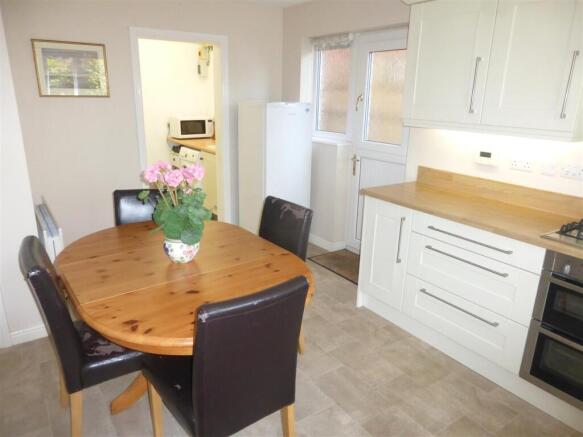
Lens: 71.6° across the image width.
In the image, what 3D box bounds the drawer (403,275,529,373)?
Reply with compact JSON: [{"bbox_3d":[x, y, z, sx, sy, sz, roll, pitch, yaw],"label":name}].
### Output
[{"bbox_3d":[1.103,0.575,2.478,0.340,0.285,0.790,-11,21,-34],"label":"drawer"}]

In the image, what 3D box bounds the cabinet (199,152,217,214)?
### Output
[{"bbox_3d":[-0.734,-0.431,5.062,0.570,0.780,0.600,-11,21,-34],"label":"cabinet"}]

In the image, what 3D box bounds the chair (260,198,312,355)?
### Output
[{"bbox_3d":[-0.226,0.390,2.453,0.565,0.947,0.415,-11,21,-34],"label":"chair"}]

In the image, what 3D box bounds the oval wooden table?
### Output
[{"bbox_3d":[-0.558,0.572,2.140,1.050,0.753,1.530,-10,20,-34],"label":"oval wooden table"}]

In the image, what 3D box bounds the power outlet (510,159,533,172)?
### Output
[{"bbox_3d":[1.474,-0.341,2.586,0.012,0.086,0.146,-10,20,-34],"label":"power outlet"}]

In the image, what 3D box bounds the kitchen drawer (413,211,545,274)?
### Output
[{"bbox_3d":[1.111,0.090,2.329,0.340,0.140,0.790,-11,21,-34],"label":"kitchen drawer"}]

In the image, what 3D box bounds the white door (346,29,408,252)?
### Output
[{"bbox_3d":[0.836,-0.586,3.711,0.070,2.100,0.820,-11,21,-34],"label":"white door"}]

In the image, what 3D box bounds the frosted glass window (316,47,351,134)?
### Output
[{"bbox_3d":[0.423,-1.285,4.106,0.060,0.870,0.580,-11,21,-34],"label":"frosted glass window"}]

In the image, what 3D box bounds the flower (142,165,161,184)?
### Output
[{"bbox_3d":[-0.679,-0.213,1.960,0.085,0.085,0.085,-4,18,-19],"label":"flower"}]

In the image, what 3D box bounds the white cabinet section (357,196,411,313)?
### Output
[{"bbox_3d":[0.632,0.238,2.801,0.050,0.725,0.405,-11,21,-34],"label":"white cabinet section"}]

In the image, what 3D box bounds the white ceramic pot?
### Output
[{"bbox_3d":[-0.554,0.146,2.031,0.180,0.125,0.180,-3,17,-15],"label":"white ceramic pot"}]

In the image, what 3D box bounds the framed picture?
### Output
[{"bbox_3d":[-1.778,-1.212,3.301,0.523,0.424,0.020,-10,20,-34],"label":"framed picture"}]

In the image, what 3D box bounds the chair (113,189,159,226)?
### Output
[{"bbox_3d":[-0.907,0.325,2.609,0.420,0.940,0.550,-3,17,-16],"label":"chair"}]

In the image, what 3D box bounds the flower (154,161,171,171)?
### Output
[{"bbox_3d":[-0.637,-0.258,2.000,0.082,0.065,0.082,-4,18,-17],"label":"flower"}]

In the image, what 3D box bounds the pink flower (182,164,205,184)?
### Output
[{"bbox_3d":[-0.471,-0.211,1.942,0.108,0.095,0.100,-3,18,-13],"label":"pink flower"}]

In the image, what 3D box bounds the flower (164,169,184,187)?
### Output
[{"bbox_3d":[-0.556,-0.195,1.920,0.095,0.088,0.092,-3,17,-16],"label":"flower"}]

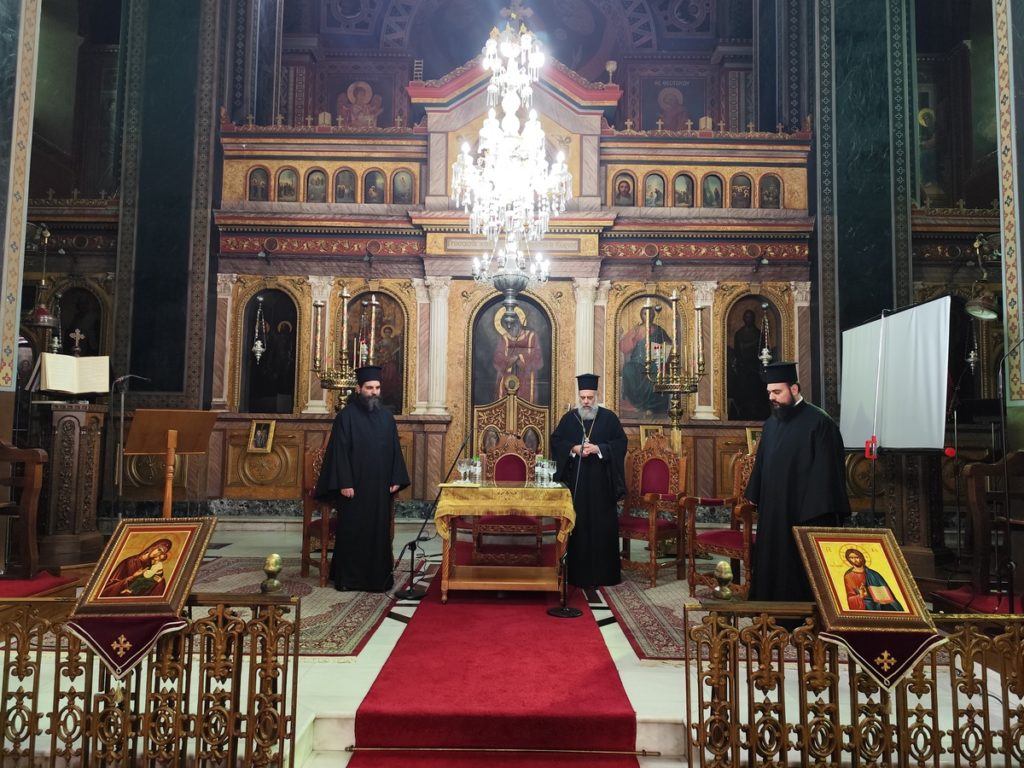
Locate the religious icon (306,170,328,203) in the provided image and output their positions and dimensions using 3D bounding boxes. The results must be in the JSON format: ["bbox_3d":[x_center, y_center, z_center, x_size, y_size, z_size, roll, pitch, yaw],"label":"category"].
[{"bbox_3d":[-2.660,-2.701,9.304,0.301,0.447,0.050,1,-4,0],"label":"religious icon"}]

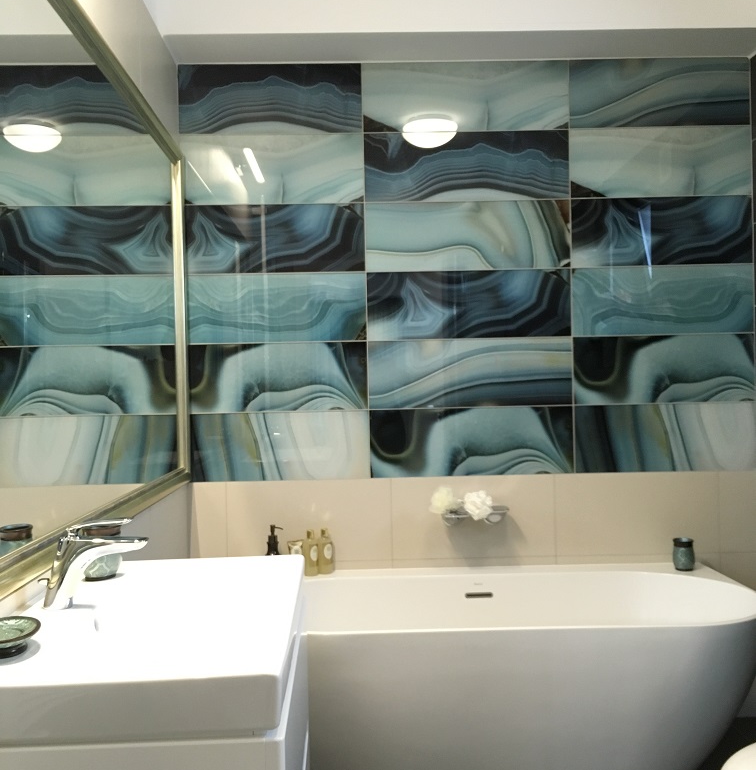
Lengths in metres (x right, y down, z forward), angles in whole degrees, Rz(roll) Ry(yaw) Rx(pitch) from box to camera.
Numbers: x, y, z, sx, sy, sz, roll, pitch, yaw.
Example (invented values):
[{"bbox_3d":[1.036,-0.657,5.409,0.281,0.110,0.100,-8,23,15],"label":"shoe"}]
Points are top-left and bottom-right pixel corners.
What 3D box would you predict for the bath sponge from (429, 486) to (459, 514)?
[{"bbox_3d":[0.237,0.415,3.035,0.105,0.100,0.100,-1,1,-1],"label":"bath sponge"}]

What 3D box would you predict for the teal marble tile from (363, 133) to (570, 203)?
[{"bbox_3d":[0.325,-0.795,3.067,0.747,0.249,0.010,-1,1,-1],"label":"teal marble tile"}]

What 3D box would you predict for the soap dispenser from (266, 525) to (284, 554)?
[{"bbox_3d":[-0.375,0.589,3.009,0.078,0.179,0.078,-1,0,14],"label":"soap dispenser"}]

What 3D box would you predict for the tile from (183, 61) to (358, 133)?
[{"bbox_3d":[-0.385,-1.031,3.054,0.658,0.249,0.010,-1,1,-1],"label":"tile"}]

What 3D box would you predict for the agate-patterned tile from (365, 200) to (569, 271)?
[{"bbox_3d":[0.330,-0.544,3.072,0.747,0.249,0.010,-1,1,-1],"label":"agate-patterned tile"}]

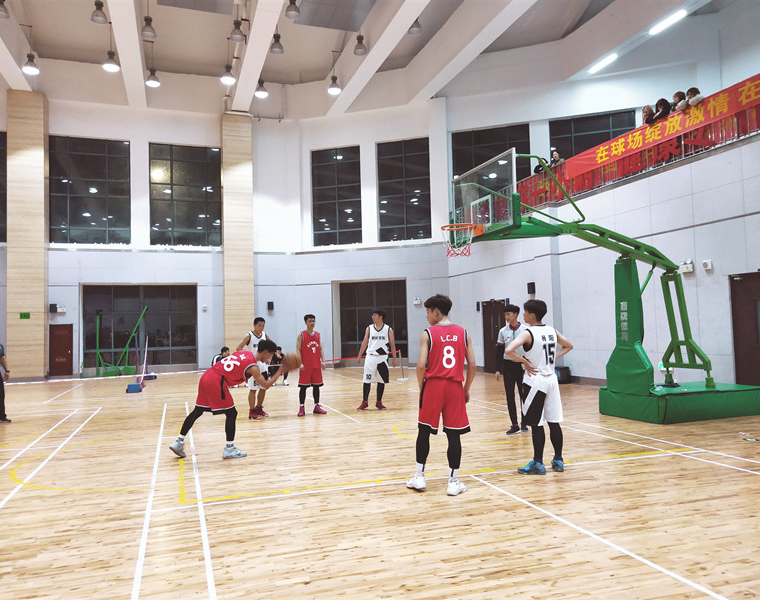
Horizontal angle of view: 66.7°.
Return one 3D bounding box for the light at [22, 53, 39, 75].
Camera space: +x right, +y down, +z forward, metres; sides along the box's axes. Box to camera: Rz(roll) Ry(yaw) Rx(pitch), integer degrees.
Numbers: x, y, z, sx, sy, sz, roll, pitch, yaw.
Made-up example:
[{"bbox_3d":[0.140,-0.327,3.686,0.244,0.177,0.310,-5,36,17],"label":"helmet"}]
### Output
[{"bbox_3d":[-12.723,-8.644,21.100,0.460,0.570,0.460,0,-4,-19],"label":"light"}]

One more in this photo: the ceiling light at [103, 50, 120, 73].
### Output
[{"bbox_3d":[-8.922,-7.925,19.200,0.470,0.600,0.470,0,-3,-19],"label":"ceiling light"}]

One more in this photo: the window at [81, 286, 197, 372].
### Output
[{"bbox_3d":[-9.908,1.081,24.016,4.340,3.350,0.150,0,-4,-18],"label":"window"}]

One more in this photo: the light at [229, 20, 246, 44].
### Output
[{"bbox_3d":[-4.728,-8.935,19.160,0.460,0.570,0.460,0,-4,-19],"label":"light"}]

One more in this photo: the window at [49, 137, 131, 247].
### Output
[{"bbox_3d":[-11.380,-4.263,22.649,3.000,4.180,0.150,0,-3,-16],"label":"window"}]

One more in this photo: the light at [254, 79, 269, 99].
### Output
[{"bbox_3d":[-4.368,-7.797,21.300,0.470,0.600,0.470,0,-3,-19],"label":"light"}]

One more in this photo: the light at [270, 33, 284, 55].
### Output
[{"bbox_3d":[-3.371,-8.435,19.000,0.470,0.600,0.470,0,-3,-19],"label":"light"}]

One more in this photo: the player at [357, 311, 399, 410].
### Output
[{"bbox_3d":[-0.048,1.133,11.000,0.740,1.880,0.360,-2,-3,5],"label":"player"}]

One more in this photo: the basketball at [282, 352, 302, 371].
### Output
[{"bbox_3d":[-1.144,0.803,7.510,0.243,0.243,0.243,-1,-3,0],"label":"basketball"}]

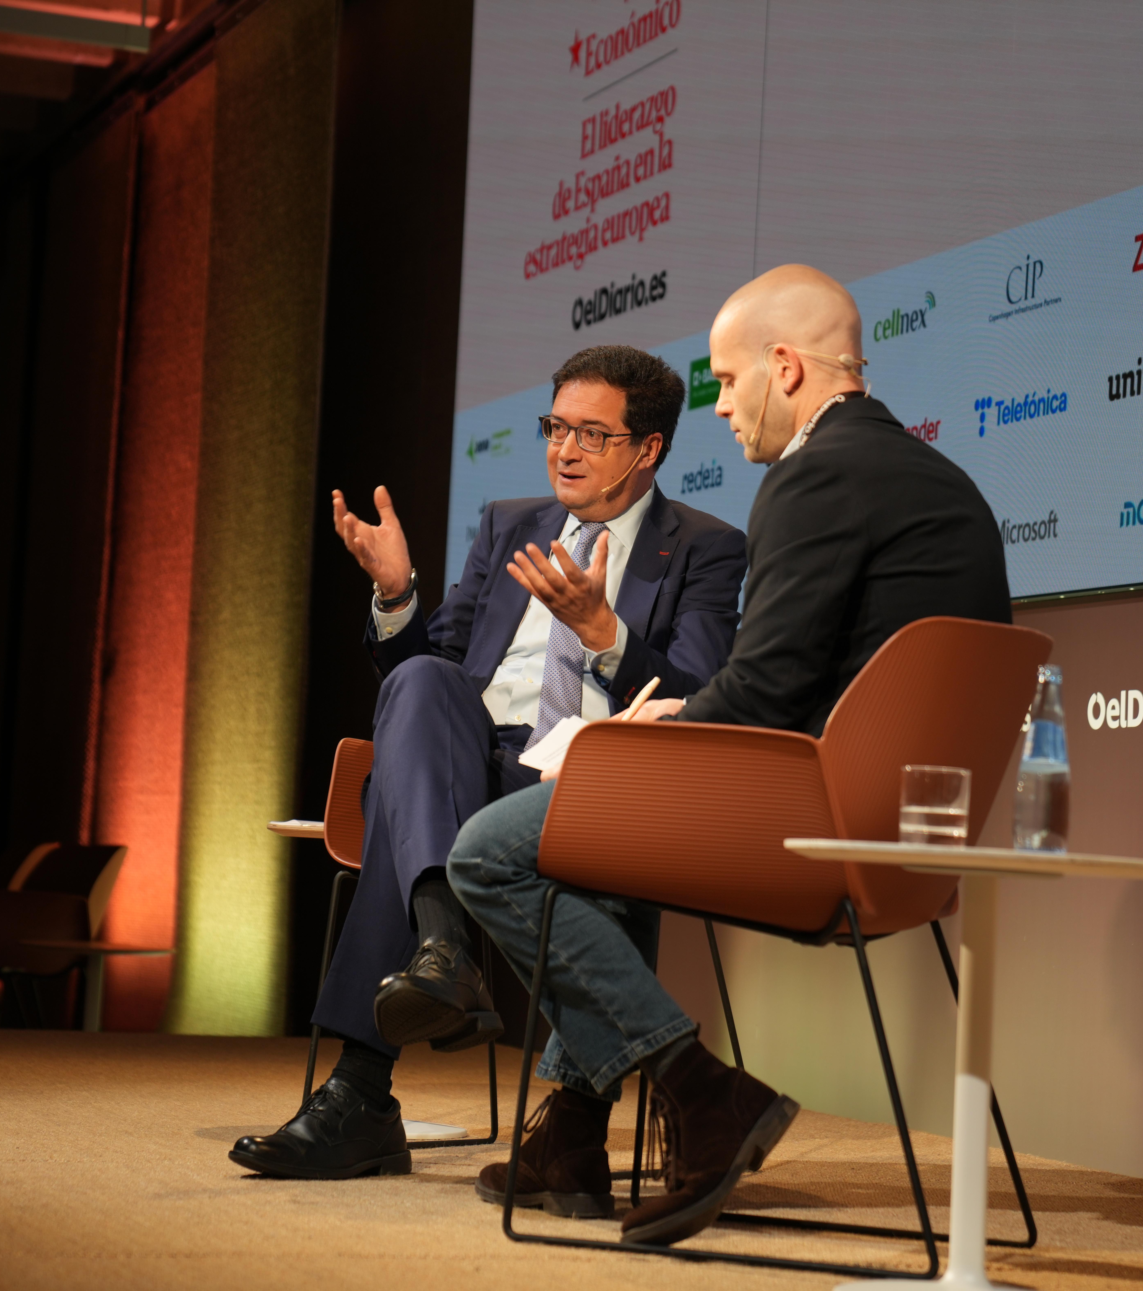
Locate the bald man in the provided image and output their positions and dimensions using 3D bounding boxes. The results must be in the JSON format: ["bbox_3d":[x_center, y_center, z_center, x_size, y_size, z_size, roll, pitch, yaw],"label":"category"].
[{"bbox_3d":[0.207,0.130,4.821,0.770,1.234,0.540,1,-4,24],"label":"bald man"}]

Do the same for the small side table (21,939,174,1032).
[{"bbox_3d":[-1.365,1.121,10.850,0.455,0.500,0.455,3,-3,0],"label":"small side table"}]

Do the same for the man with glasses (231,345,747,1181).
[{"bbox_3d":[-0.063,0.152,5.540,0.550,1.244,0.810,1,-4,27],"label":"man with glasses"}]

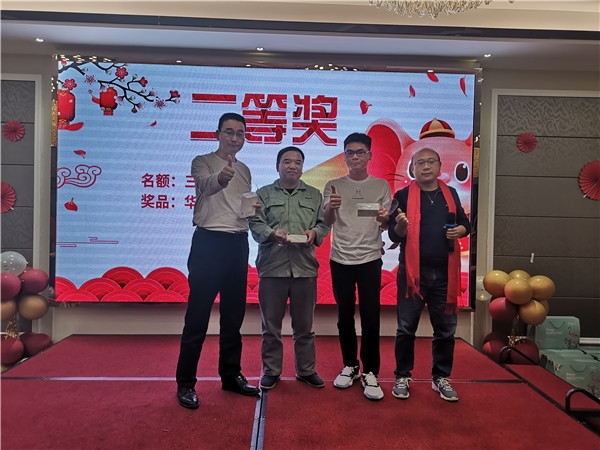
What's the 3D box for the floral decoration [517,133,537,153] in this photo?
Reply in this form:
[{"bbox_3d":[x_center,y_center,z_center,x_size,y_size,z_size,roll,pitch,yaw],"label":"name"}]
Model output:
[{"bbox_3d":[2.237,-0.809,4.610,0.200,0.200,0.030,1,1,-2],"label":"floral decoration"}]

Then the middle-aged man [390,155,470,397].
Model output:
[{"bbox_3d":[0.824,0.308,3.100,0.540,1.640,0.430,1,1,6],"label":"middle-aged man"}]

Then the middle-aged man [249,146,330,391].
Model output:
[{"bbox_3d":[-0.072,0.281,3.220,0.550,1.660,0.420,1,1,-3],"label":"middle-aged man"}]

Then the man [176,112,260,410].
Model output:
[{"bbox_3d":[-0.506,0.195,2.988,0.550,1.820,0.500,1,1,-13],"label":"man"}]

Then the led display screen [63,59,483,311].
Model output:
[{"bbox_3d":[-0.314,-0.367,4.551,4.020,2.290,0.100,1,1,-2],"label":"led display screen"}]

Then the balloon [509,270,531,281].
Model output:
[{"bbox_3d":[2.076,0.540,4.430,0.230,0.230,0.230,1,1,-2],"label":"balloon"}]

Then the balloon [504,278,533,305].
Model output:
[{"bbox_3d":[1.998,0.607,4.270,0.260,0.240,0.250,1,1,3],"label":"balloon"}]

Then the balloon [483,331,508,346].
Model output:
[{"bbox_3d":[1.868,1.139,4.460,0.260,0.245,0.250,1,1,3],"label":"balloon"}]

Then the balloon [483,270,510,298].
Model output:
[{"bbox_3d":[1.784,0.538,4.250,0.240,0.240,0.240,1,1,-2],"label":"balloon"}]

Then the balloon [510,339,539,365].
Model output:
[{"bbox_3d":[2.082,1.175,4.330,0.265,0.245,0.255,1,1,3],"label":"balloon"}]

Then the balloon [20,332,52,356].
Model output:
[{"bbox_3d":[-2.401,1.108,4.240,0.260,0.255,0.260,1,1,-2],"label":"balloon"}]

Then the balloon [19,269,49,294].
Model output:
[{"bbox_3d":[-2.515,0.536,4.420,0.275,0.245,0.255,1,1,3],"label":"balloon"}]

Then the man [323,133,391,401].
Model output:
[{"bbox_3d":[0.386,0.248,3.170,0.470,1.745,0.440,1,1,5],"label":"man"}]

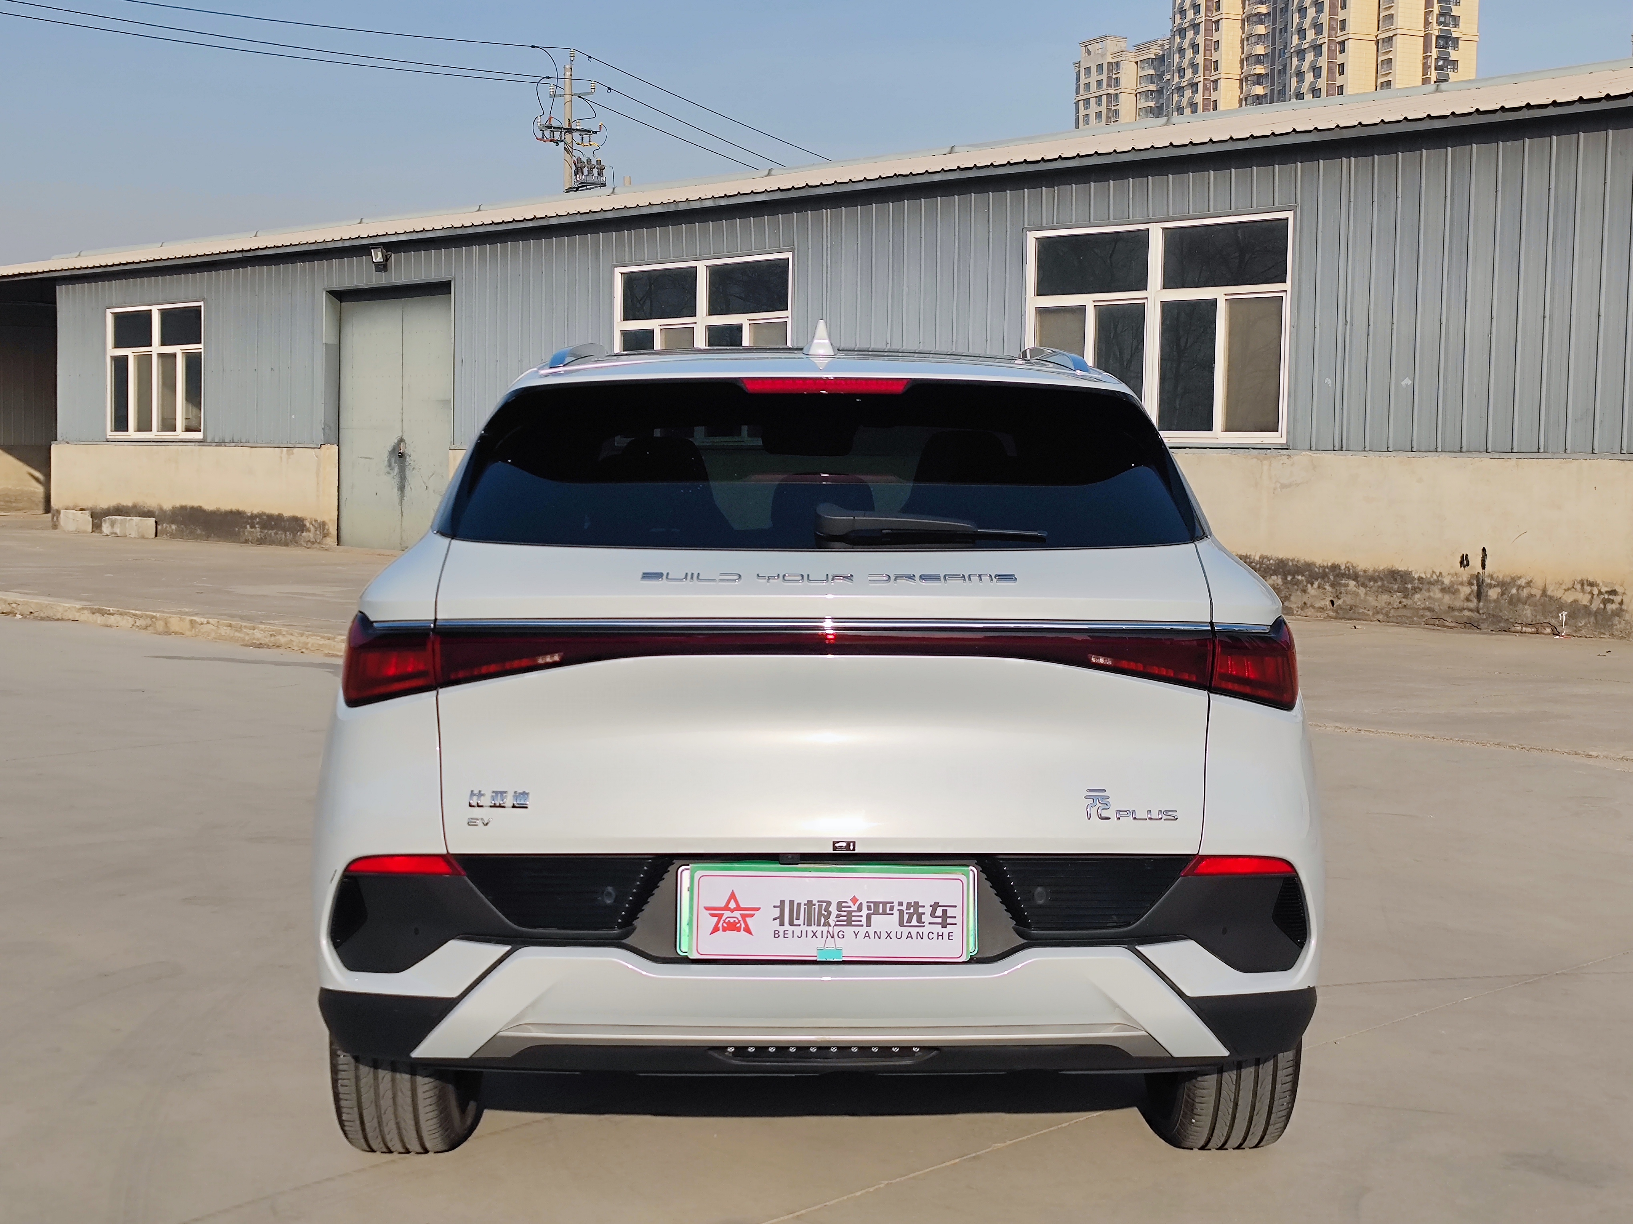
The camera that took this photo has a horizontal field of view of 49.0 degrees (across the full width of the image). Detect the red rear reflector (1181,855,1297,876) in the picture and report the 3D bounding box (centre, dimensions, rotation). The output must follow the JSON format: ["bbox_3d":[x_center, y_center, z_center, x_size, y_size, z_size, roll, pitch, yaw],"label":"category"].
[{"bbox_3d":[0.673,0.401,2.858,0.225,0.043,0.086,-1,5,-14],"label":"red rear reflector"}]

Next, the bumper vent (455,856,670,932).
[{"bbox_3d":[-0.400,0.443,2.853,0.334,0.123,0.072,0,5,-2],"label":"bumper vent"}]

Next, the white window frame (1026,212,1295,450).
[{"bbox_3d":[2.776,-2.314,14.878,2.489,1.827,0.120,5,6,38],"label":"white window frame"}]

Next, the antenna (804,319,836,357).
[{"bbox_3d":[0.005,-0.494,3.261,0.061,0.066,0.150,0,5,-2],"label":"antenna"}]

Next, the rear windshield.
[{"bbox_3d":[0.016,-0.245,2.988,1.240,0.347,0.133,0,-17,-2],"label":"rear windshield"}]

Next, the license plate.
[{"bbox_3d":[0.018,0.480,2.860,0.482,0.150,0.020,0,5,-2],"label":"license plate"}]

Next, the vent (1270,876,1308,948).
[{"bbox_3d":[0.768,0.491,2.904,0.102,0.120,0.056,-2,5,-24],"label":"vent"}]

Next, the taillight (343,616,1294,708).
[{"bbox_3d":[0.015,0.083,2.875,1.567,0.160,0.190,0,5,-2],"label":"taillight"}]

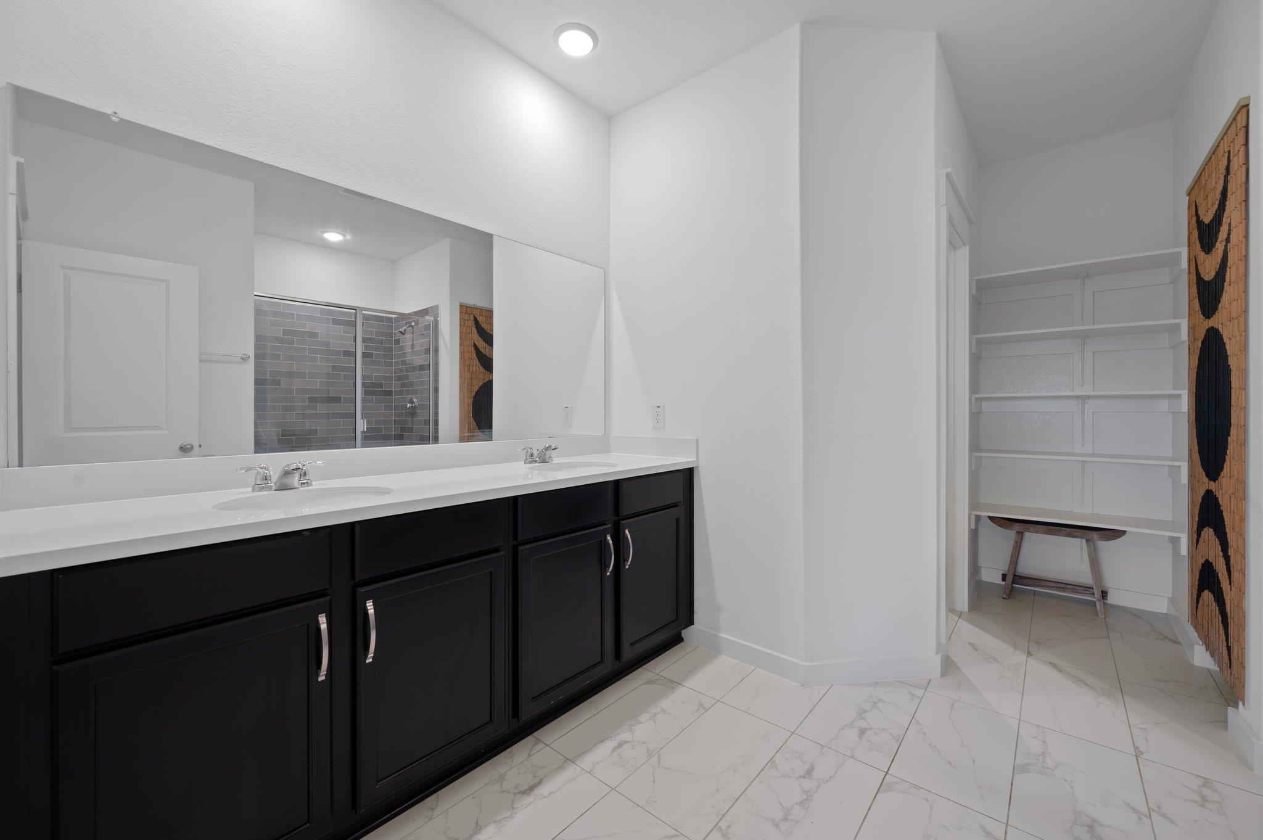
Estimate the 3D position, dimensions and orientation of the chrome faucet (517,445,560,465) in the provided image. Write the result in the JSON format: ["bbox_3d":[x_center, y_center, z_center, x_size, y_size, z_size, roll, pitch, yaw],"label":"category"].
[{"bbox_3d":[-0.394,0.161,2.291,0.163,0.086,0.225,0,1,41],"label":"chrome faucet"}]

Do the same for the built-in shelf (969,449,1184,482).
[{"bbox_3d":[2.556,0.261,2.880,0.880,0.108,0.400,0,1,41],"label":"built-in shelf"}]

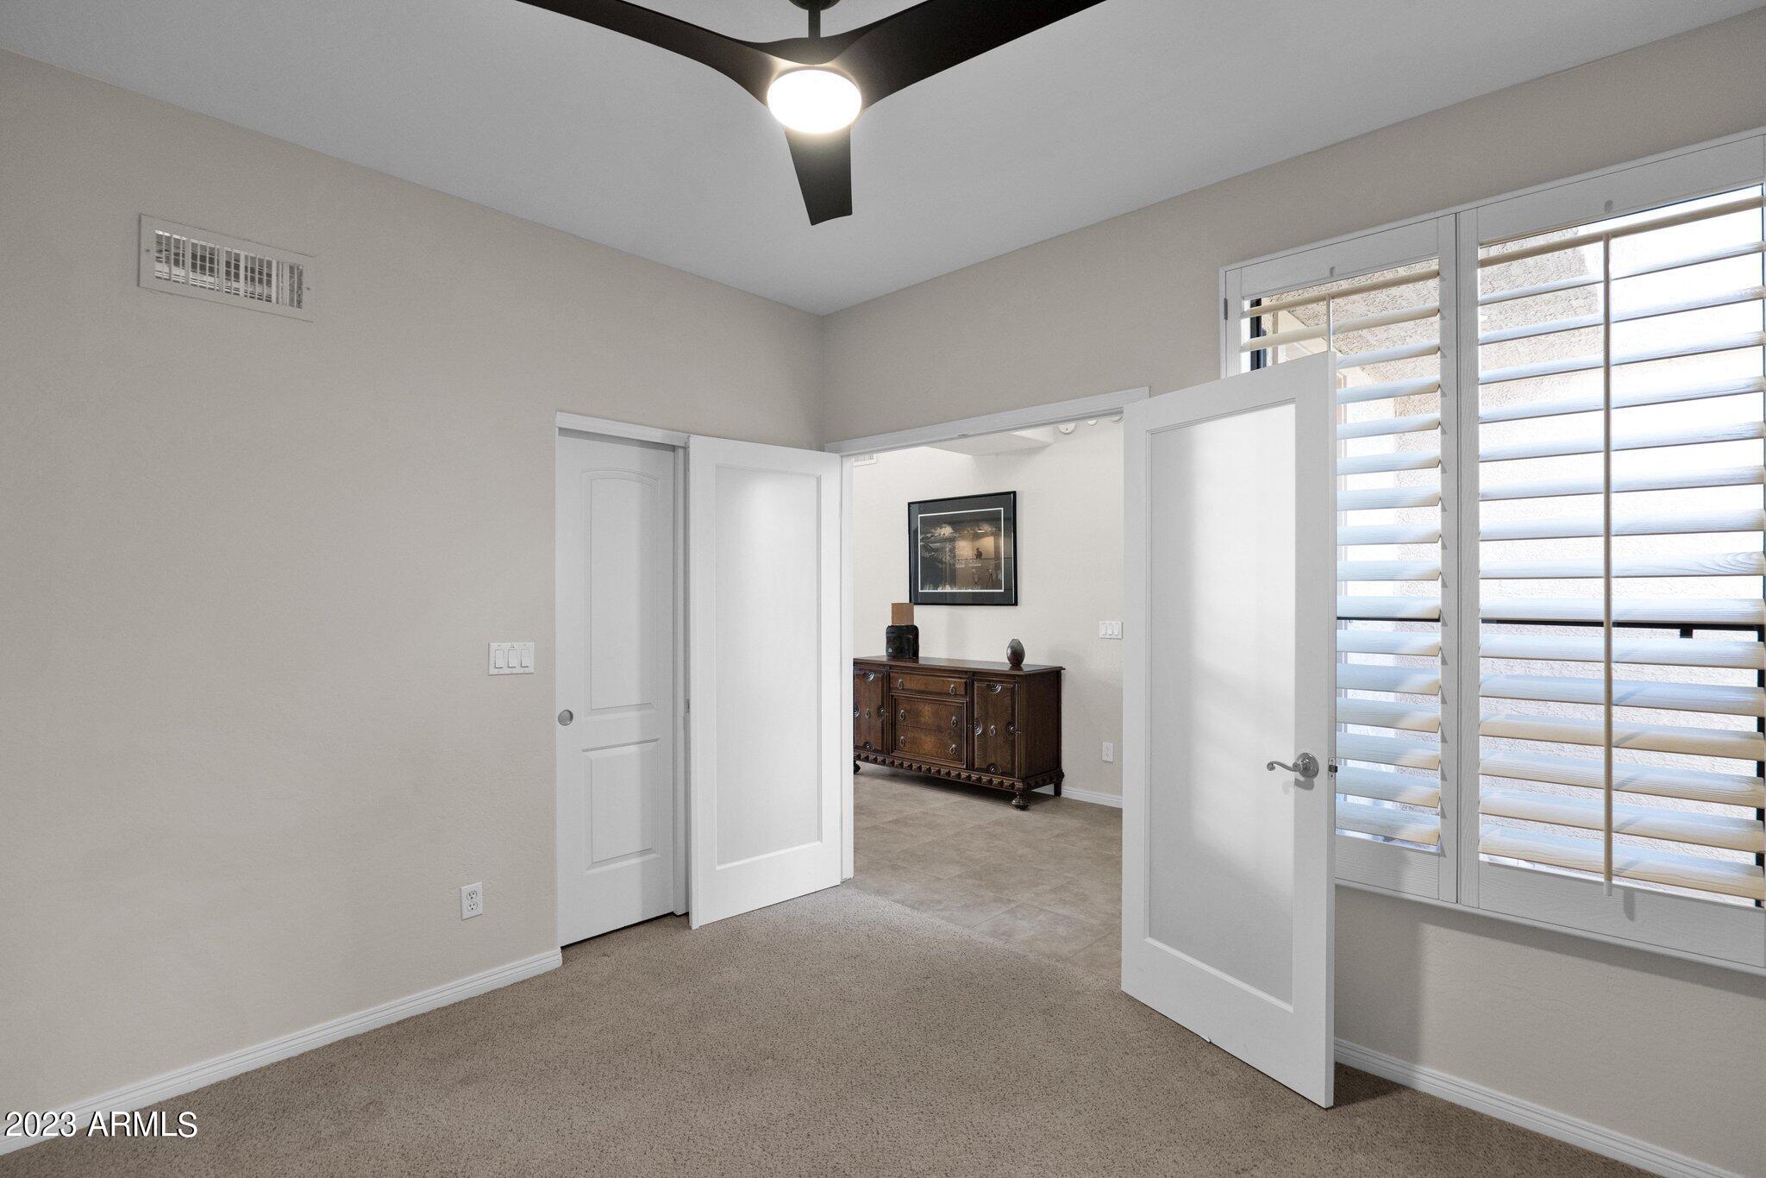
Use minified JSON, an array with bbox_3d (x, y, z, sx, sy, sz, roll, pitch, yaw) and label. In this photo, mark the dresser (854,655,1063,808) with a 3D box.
[{"bbox_3d":[0.466,0.980,5.702,1.650,0.875,0.475,0,0,41],"label":"dresser"}]

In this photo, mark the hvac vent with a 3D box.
[{"bbox_3d":[-1.869,-0.912,2.255,0.020,0.198,0.390,0,0,45],"label":"hvac vent"}]

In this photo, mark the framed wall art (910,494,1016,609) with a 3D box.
[{"bbox_3d":[0.578,-0.282,5.920,0.993,0.828,0.030,0,0,41],"label":"framed wall art"}]

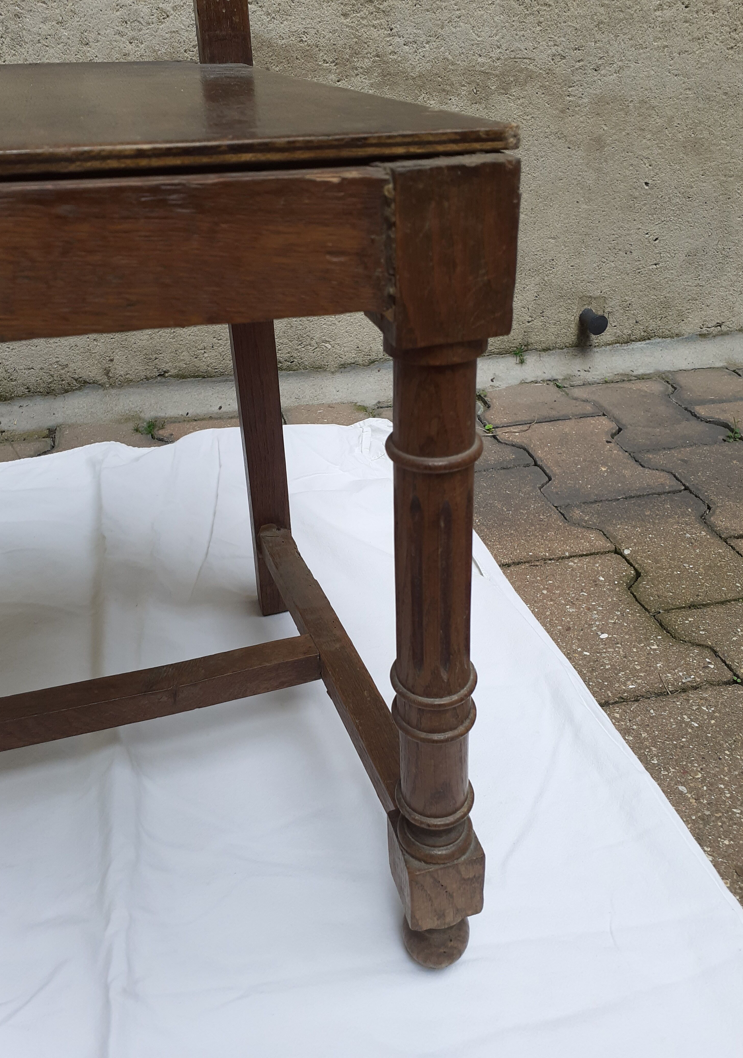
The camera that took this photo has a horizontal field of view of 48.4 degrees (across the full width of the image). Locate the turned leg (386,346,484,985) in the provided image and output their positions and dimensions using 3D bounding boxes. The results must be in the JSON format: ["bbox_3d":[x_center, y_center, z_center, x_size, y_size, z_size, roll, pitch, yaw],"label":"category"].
[{"bbox_3d":[0.032,0.093,0.391,0.042,0.390,0.042,-10,34,-11],"label":"turned leg"}]

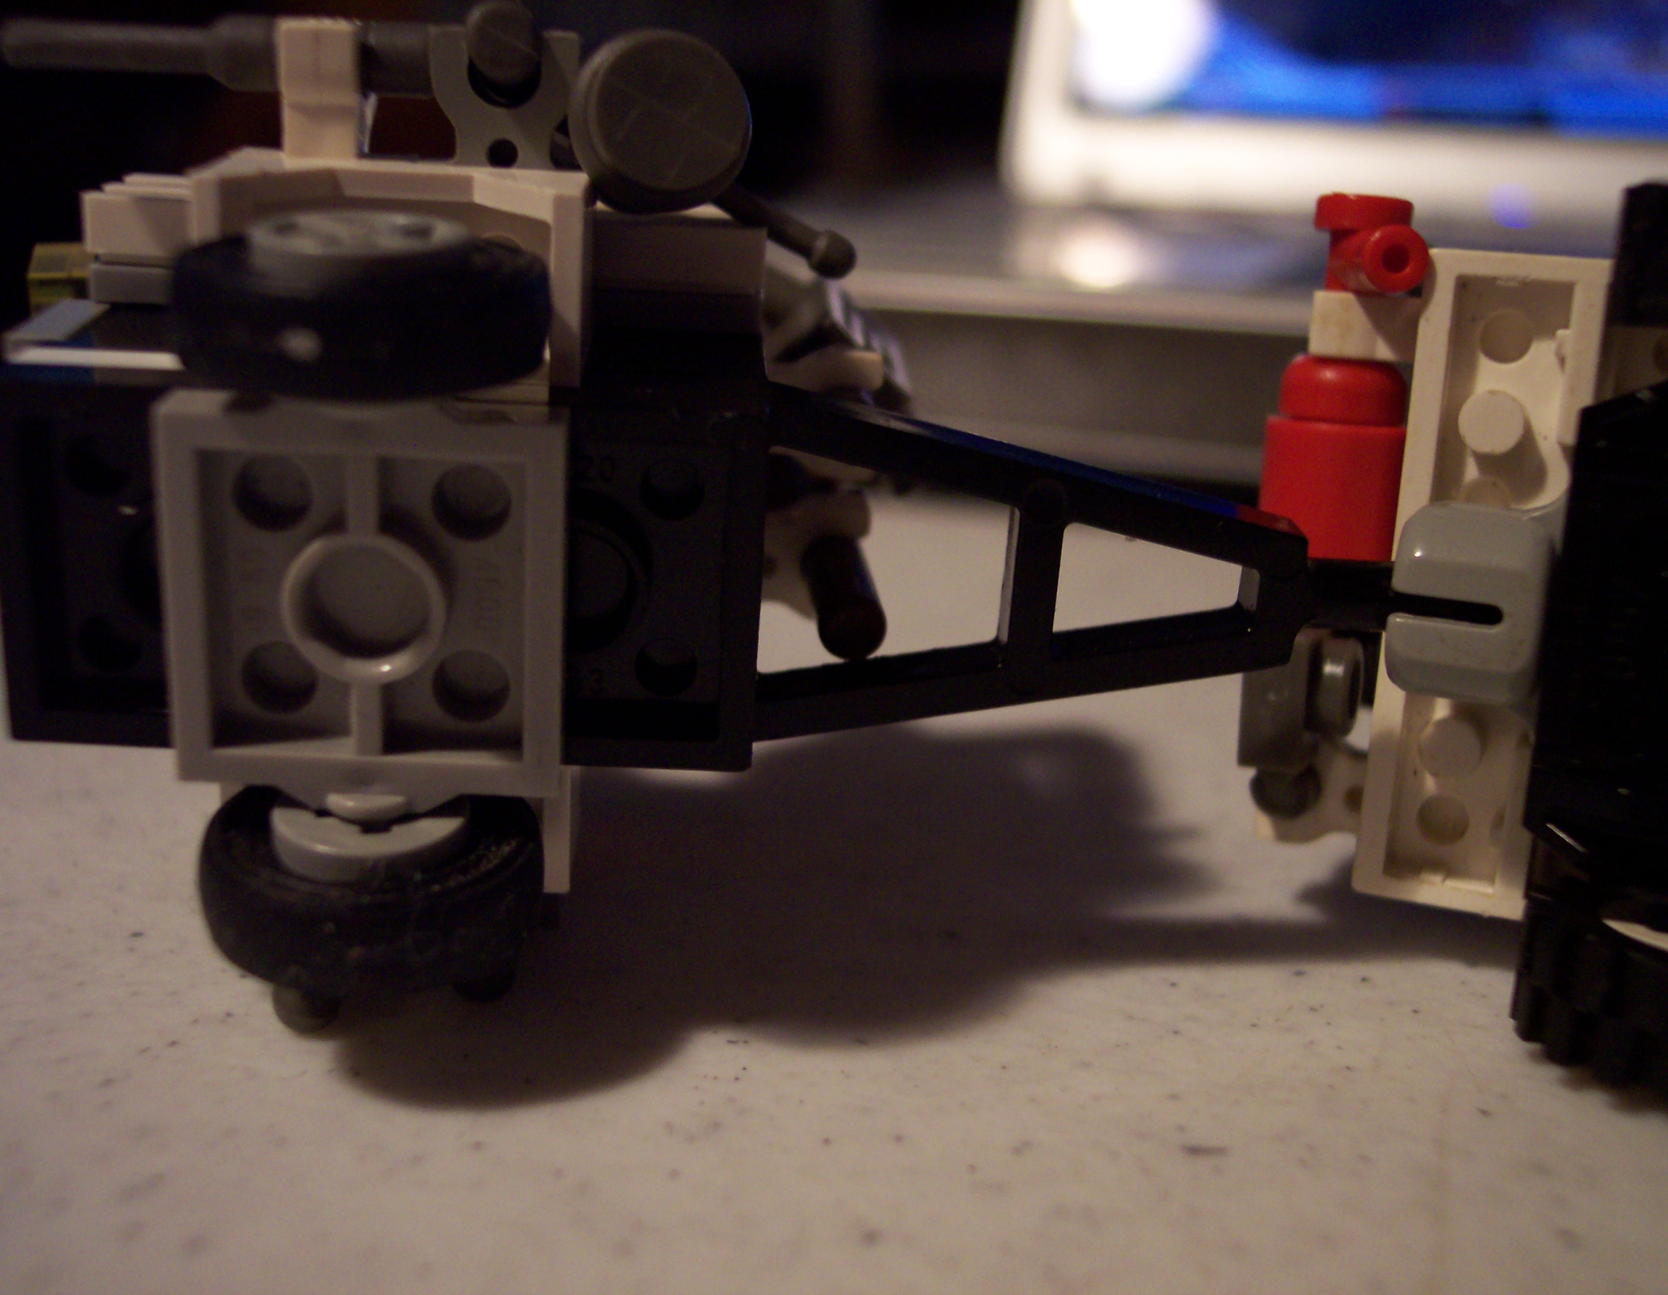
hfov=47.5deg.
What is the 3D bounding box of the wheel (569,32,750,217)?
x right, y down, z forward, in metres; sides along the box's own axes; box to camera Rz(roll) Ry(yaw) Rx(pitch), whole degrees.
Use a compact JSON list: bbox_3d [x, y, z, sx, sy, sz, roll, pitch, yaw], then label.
[{"bbox_3d":[-0.008,-0.024,0.085,0.008,0.008,0.004,-2,6,-18],"label":"wheel"}]

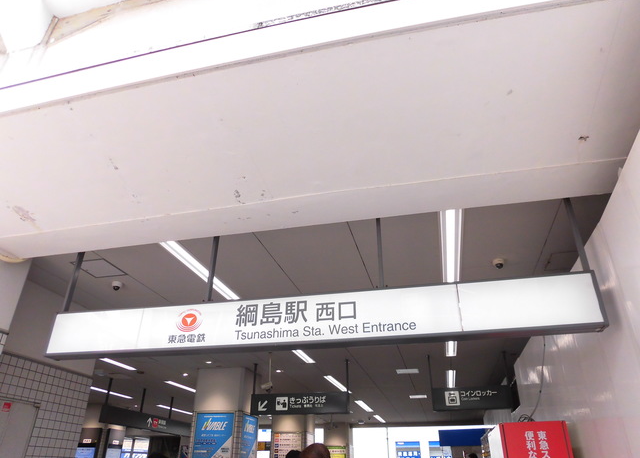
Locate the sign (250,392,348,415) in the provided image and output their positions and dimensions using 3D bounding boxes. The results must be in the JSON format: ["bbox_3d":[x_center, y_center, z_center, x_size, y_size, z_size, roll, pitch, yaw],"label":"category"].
[{"bbox_3d":[-0.417,3.618,9.157,2.062,0.405,0.175,-6,-30,13],"label":"sign"}]

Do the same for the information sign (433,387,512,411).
[{"bbox_3d":[2.832,3.177,8.283,1.385,0.418,0.175,-6,-30,13],"label":"information sign"}]

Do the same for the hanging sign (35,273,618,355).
[{"bbox_3d":[-0.257,0.798,3.843,4.797,0.426,0.175,-6,-30,13],"label":"hanging sign"}]

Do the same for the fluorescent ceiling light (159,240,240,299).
[{"bbox_3d":[-1.372,0.558,5.340,0.194,0.072,1.854,-6,-30,13],"label":"fluorescent ceiling light"}]

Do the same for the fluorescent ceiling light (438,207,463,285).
[{"bbox_3d":[1.394,0.247,4.705,0.202,0.072,1.854,-6,-30,13],"label":"fluorescent ceiling light"}]

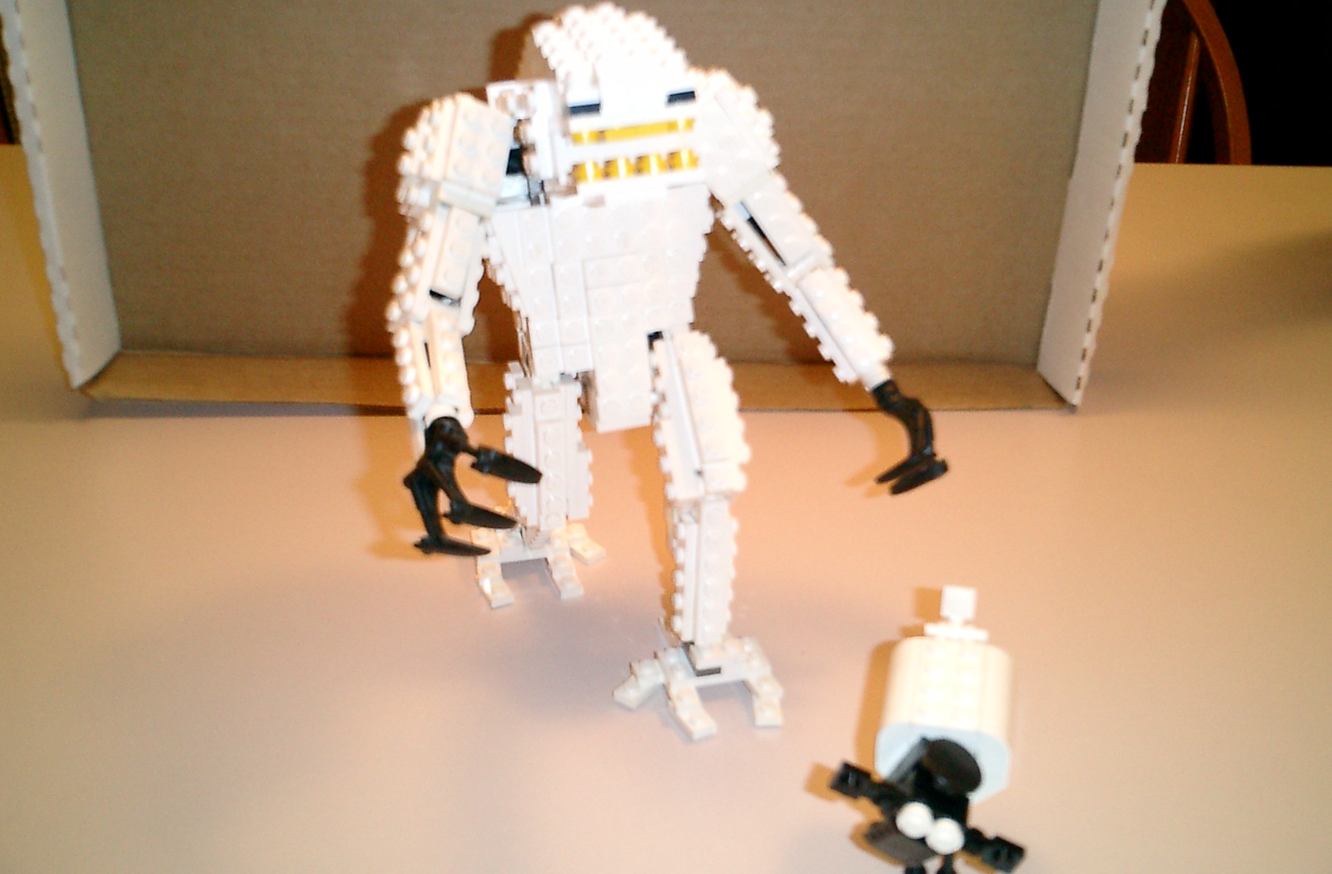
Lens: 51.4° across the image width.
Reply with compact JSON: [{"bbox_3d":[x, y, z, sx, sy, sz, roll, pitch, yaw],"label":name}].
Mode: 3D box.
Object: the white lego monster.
[{"bbox_3d":[-0.005,-0.023,0.396,0.149,0.195,0.141,-5,27,-15],"label":"white lego monster"}]

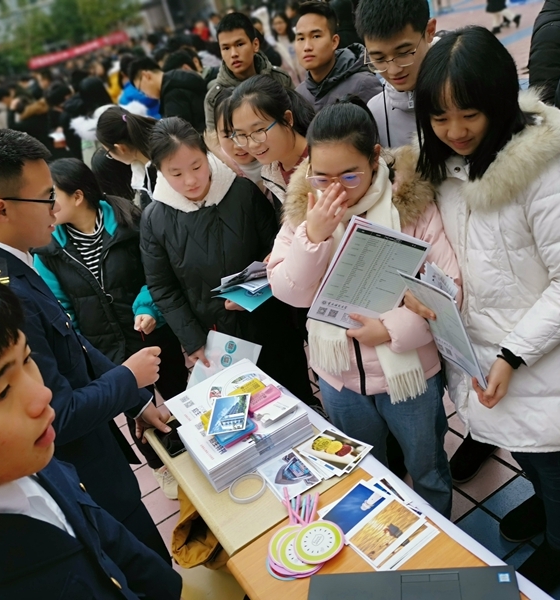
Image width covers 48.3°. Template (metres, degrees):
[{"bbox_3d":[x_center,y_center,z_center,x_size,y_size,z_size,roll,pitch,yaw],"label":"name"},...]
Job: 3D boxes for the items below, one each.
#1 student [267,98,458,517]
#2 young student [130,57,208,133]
[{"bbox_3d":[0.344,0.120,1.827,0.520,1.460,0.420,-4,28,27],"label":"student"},{"bbox_3d":[-0.376,-0.605,3.597,0.420,1.610,0.500,-14,25,9],"label":"young student"}]

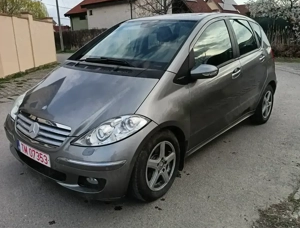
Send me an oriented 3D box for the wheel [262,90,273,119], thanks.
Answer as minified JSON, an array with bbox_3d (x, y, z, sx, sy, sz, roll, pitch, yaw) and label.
[{"bbox_3d":[1.723,-0.146,4.255,0.170,0.428,0.428,13,22,39],"label":"wheel"}]

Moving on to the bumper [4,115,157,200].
[{"bbox_3d":[-0.798,0.235,2.558,1.740,0.570,0.630,13,22,39],"label":"bumper"}]

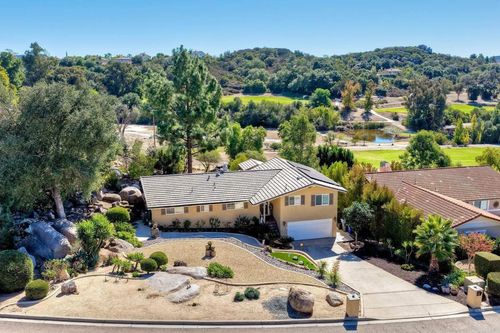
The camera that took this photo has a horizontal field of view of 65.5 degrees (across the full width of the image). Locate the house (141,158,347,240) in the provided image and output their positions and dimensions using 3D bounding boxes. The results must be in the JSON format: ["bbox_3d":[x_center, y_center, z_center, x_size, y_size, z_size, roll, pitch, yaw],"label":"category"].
[{"bbox_3d":[-1.764,3.570,46.215,21.200,6.300,15.400,-3,12,-11],"label":"house"}]

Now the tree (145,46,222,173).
[{"bbox_3d":[-9.607,-7.335,59.088,10.500,20.950,10.500,-2,12,-9],"label":"tree"}]

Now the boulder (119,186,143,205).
[{"bbox_3d":[-13.400,3.300,43.600,2.500,2.000,2.200,-4,13,-17],"label":"boulder"}]

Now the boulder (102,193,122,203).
[{"bbox_3d":[-15.200,3.450,42.700,2.000,0.900,1.300,-5,13,-20],"label":"boulder"}]

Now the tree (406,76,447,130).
[{"bbox_3d":[81.815,-29.146,182.361,17.500,23.690,17.500,5,13,23],"label":"tree"}]

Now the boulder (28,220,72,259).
[{"bbox_3d":[-17.964,6.573,35.000,3.700,2.700,3.000,-7,13,-28],"label":"boulder"}]

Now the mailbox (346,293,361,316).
[{"bbox_3d":[6.903,9.379,26.238,0.666,1.271,0.648,-1,12,-4],"label":"mailbox"}]

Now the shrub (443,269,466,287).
[{"bbox_3d":[15.750,8.580,29.950,1.600,1.250,1.400,6,14,29],"label":"shrub"}]

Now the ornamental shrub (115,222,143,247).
[{"bbox_3d":[-11.503,6.438,36.800,2.500,1.700,2.000,-4,12,-18],"label":"ornamental shrub"}]

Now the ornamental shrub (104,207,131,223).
[{"bbox_3d":[-13.250,4.810,39.100,2.200,1.300,2.000,-5,13,-19],"label":"ornamental shrub"}]

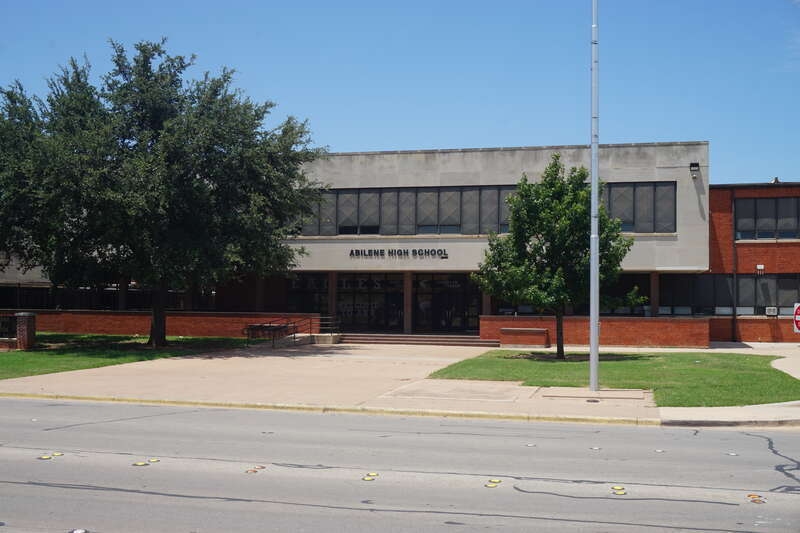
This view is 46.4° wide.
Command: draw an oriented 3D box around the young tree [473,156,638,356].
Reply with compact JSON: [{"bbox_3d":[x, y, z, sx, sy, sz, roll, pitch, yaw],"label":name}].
[{"bbox_3d":[5.700,-0.410,34.400,5.900,7.600,5.700,1,-3,0],"label":"young tree"}]

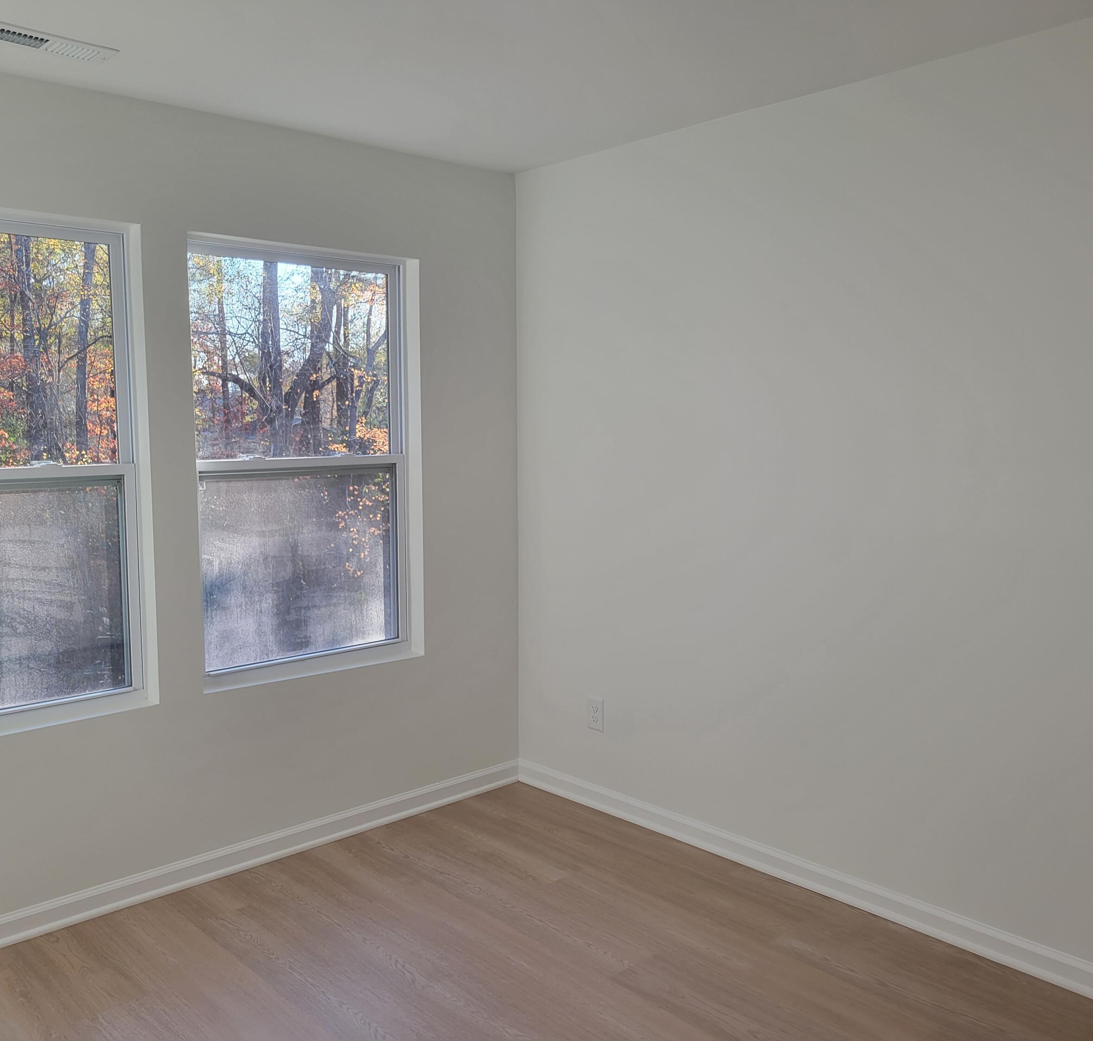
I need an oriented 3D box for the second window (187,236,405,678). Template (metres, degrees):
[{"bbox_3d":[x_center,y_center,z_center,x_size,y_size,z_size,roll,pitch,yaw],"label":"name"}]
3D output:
[{"bbox_3d":[-0.812,-0.196,3.594,0.866,1.450,0.100,-6,8,-42],"label":"second window"}]

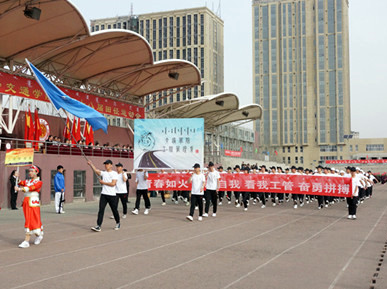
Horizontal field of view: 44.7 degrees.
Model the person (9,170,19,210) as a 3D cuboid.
[{"bbox_3d":[-7.337,1.867,19.334,0.340,1.610,0.450,0,-4,10],"label":"person"}]

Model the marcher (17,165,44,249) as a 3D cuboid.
[{"bbox_3d":[-3.243,1.228,9.410,0.500,1.610,0.620,-2,-4,24],"label":"marcher"}]

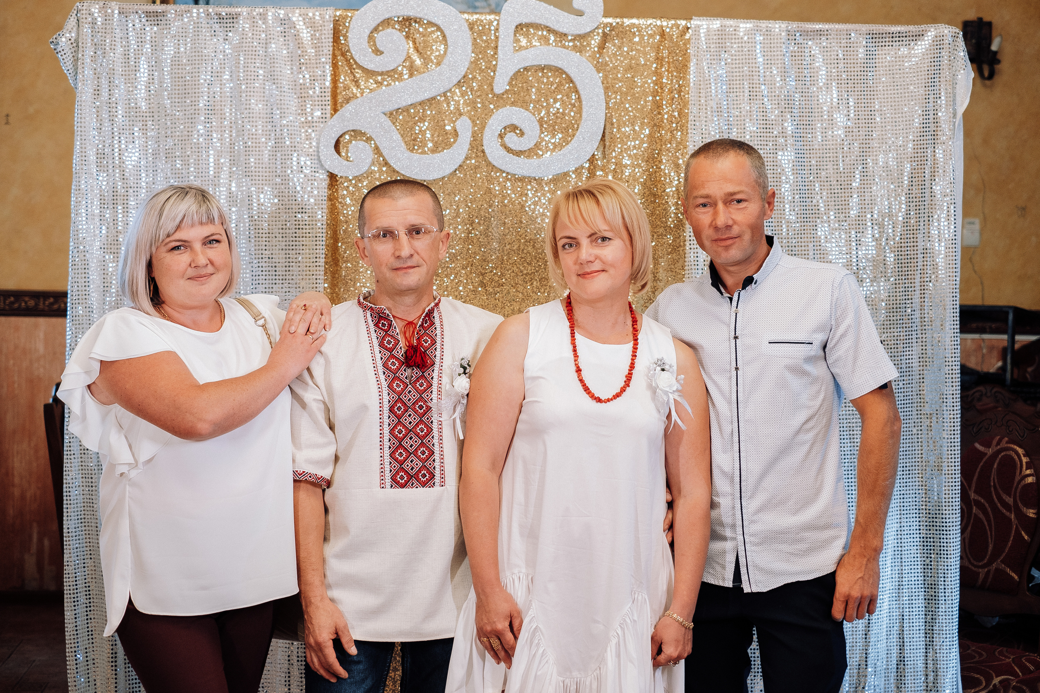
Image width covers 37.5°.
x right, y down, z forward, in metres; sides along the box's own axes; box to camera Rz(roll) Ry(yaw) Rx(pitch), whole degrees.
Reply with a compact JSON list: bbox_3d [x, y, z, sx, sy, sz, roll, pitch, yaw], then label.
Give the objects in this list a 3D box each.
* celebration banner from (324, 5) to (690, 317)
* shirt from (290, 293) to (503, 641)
[{"bbox_3d":[-0.040,0.240,3.510,0.850,2.000,0.070,1,3,0],"label":"celebration banner"},{"bbox_3d":[-0.224,0.242,3.060,0.480,0.700,0.270,1,3,-7],"label":"shirt"}]

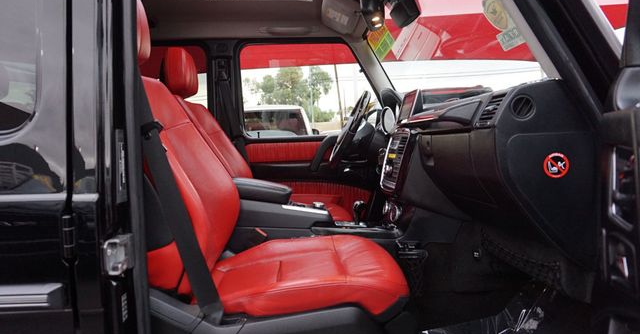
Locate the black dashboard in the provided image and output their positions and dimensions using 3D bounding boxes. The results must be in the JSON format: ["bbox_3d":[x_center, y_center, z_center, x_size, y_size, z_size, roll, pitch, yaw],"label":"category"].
[{"bbox_3d":[0.461,-0.065,1.688,0.390,0.530,1.330,-2,5,-4],"label":"black dashboard"}]

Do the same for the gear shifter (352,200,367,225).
[{"bbox_3d":[0.157,0.182,1.740,0.057,0.100,0.060,-2,5,-4],"label":"gear shifter"}]

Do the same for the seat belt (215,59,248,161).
[{"bbox_3d":[-0.474,-0.307,2.307,0.165,0.549,0.080,-2,5,-3],"label":"seat belt"}]

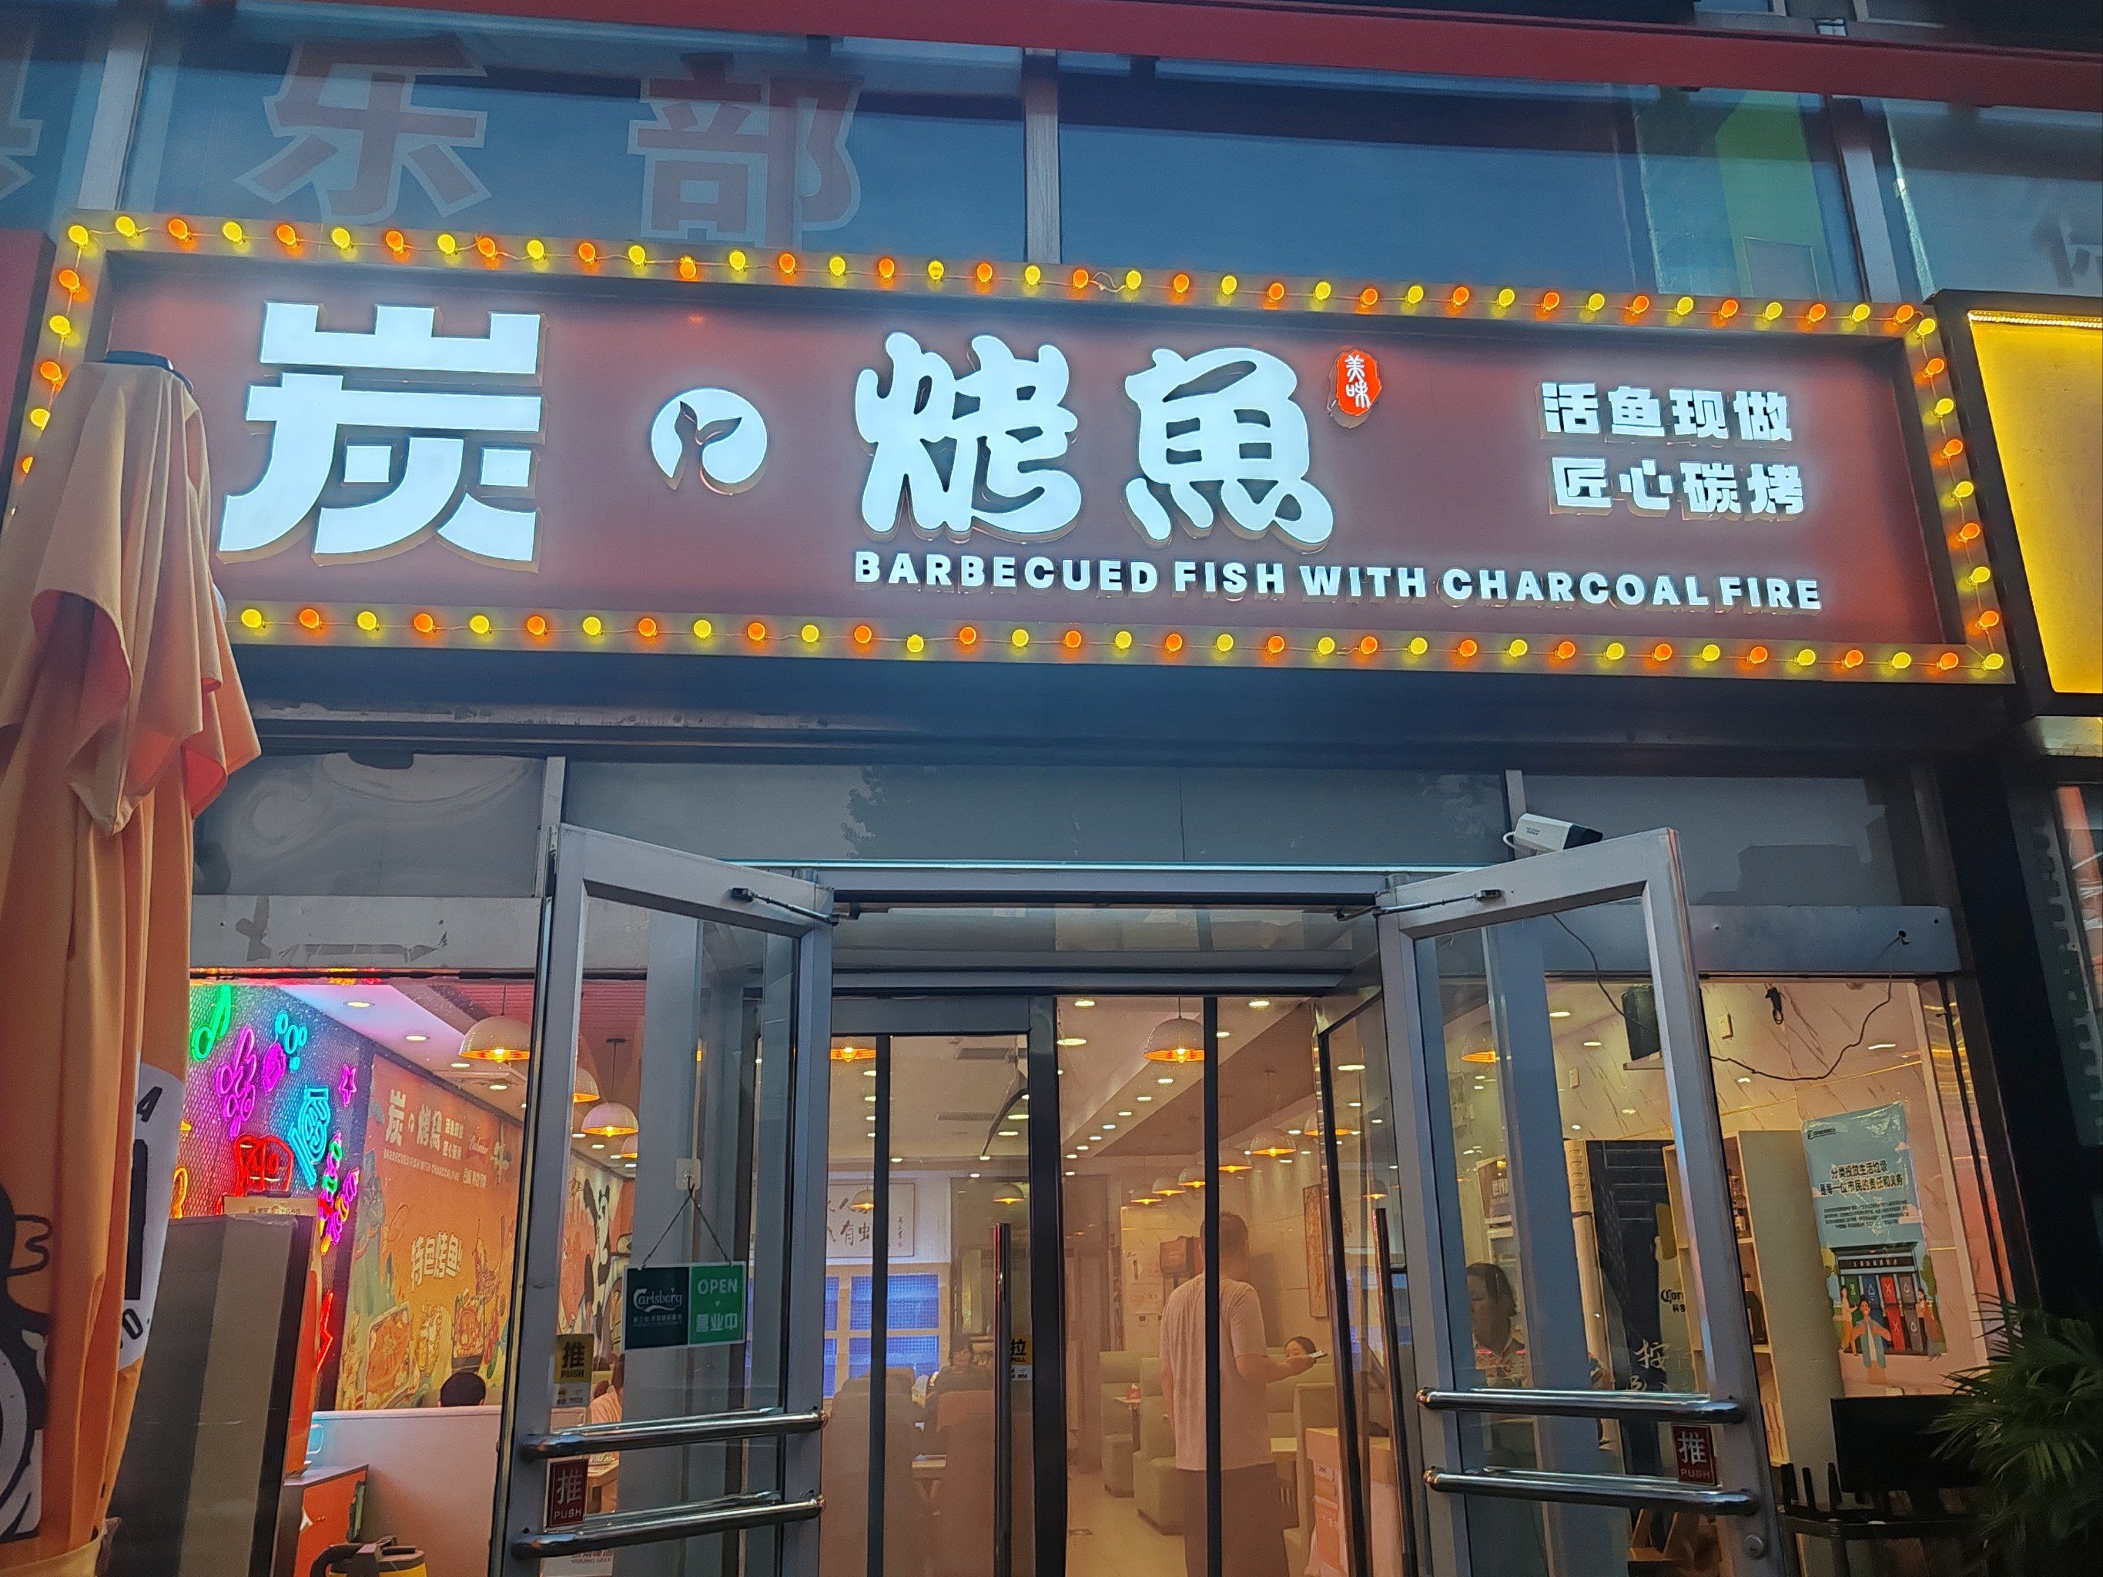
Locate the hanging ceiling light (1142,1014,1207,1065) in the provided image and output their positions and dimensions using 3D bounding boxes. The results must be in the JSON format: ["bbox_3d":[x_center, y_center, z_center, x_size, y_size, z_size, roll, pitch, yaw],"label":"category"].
[{"bbox_3d":[0.524,1.009,6.658,0.300,0.165,0.300,1,-18,-6],"label":"hanging ceiling light"}]

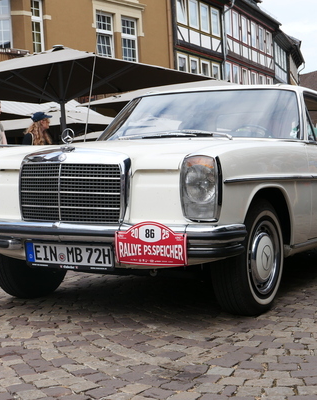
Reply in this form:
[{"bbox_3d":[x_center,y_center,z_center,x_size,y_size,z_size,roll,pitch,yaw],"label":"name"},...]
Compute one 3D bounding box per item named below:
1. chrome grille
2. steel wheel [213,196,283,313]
[{"bbox_3d":[-0.438,-0.033,3.819,0.620,0.300,0.070,1,3,28],"label":"chrome grille"},{"bbox_3d":[0.516,0.311,4.084,0.190,0.640,0.640,1,3,31],"label":"steel wheel"}]

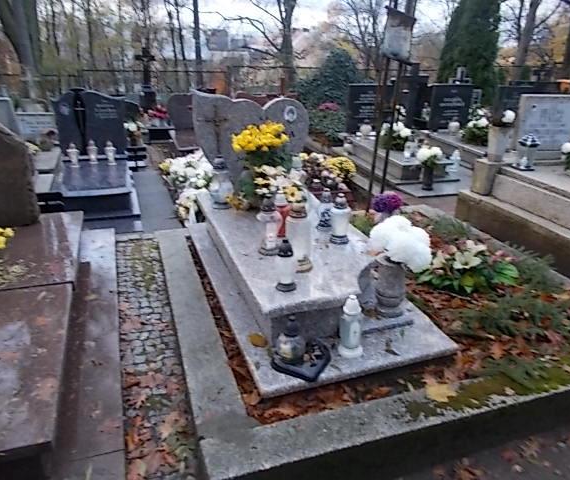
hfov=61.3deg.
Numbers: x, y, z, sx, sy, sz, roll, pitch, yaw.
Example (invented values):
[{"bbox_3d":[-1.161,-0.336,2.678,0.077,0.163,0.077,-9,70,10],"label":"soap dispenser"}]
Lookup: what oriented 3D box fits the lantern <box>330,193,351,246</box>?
[{"bbox_3d":[0.332,-0.132,2.886,0.119,0.294,0.119,1,23,0],"label":"lantern"}]

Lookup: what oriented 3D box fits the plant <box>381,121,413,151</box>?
[{"bbox_3d":[1.358,-1.234,5.688,0.360,0.316,0.360,-5,24,-11],"label":"plant"}]

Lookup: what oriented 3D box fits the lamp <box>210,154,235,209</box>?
[{"bbox_3d":[-0.463,-0.429,3.537,0.155,0.365,0.155,-9,24,-17],"label":"lamp"}]

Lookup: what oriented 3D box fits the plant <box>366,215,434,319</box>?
[{"bbox_3d":[0.565,0.138,2.435,0.290,0.510,0.270,-1,23,1],"label":"plant"}]

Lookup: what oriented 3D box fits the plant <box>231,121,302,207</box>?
[{"bbox_3d":[-0.128,-0.456,2.910,0.390,0.481,0.360,-8,24,-18],"label":"plant"}]

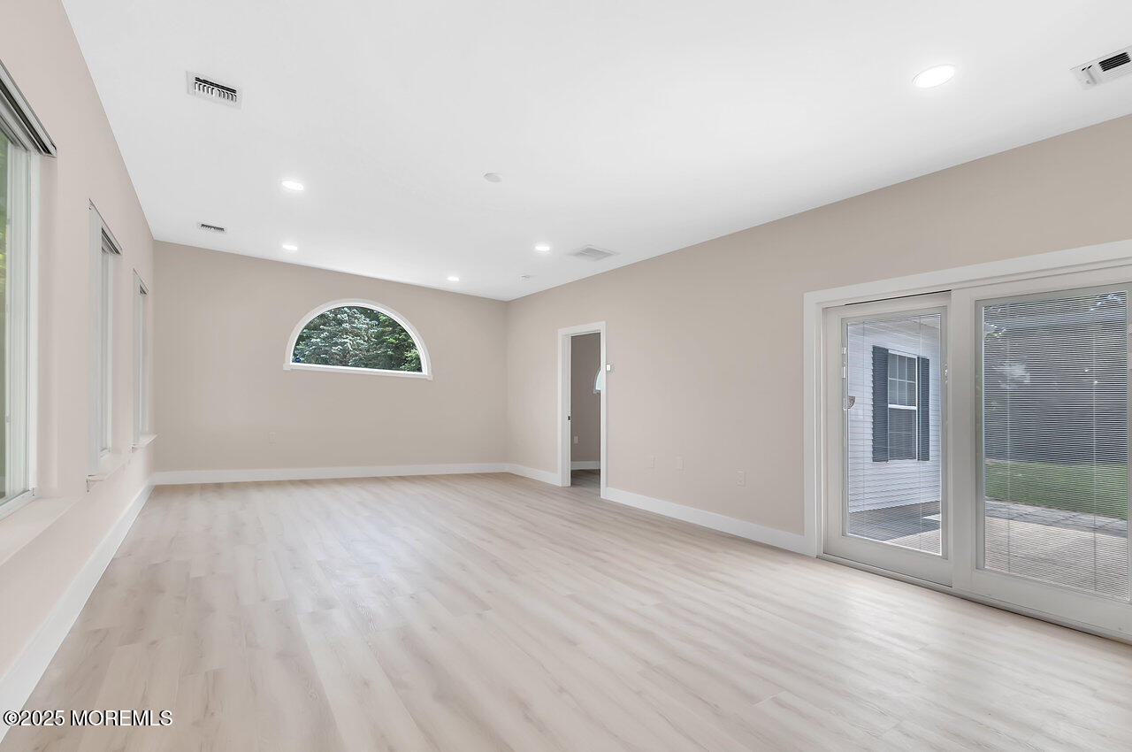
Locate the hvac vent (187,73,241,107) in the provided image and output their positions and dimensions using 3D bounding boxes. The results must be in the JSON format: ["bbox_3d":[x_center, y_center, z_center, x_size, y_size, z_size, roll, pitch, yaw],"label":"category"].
[{"bbox_3d":[-1.920,-1.556,2.570,0.240,0.030,0.230,2,-2,-37],"label":"hvac vent"}]

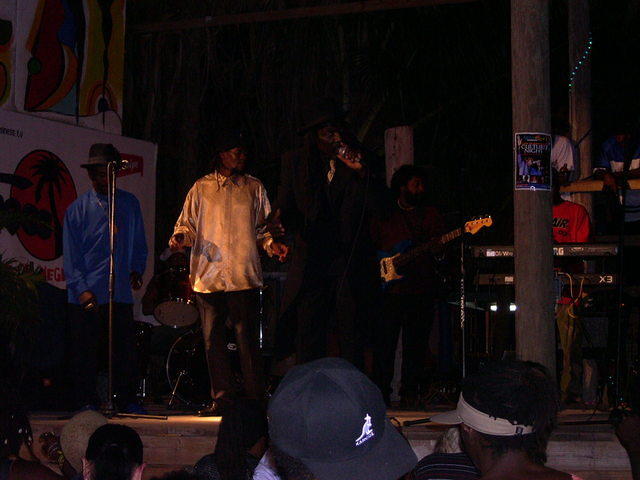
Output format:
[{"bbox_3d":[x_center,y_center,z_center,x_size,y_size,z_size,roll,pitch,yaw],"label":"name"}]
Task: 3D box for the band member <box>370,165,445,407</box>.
[{"bbox_3d":[0.620,0.333,10.200,0.550,1.740,0.460,1,-4,-9],"label":"band member"}]

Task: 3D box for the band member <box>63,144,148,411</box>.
[{"bbox_3d":[-1.431,0.250,9.500,0.580,1.770,0.400,1,-4,-7],"label":"band member"}]

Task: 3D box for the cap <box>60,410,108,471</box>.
[{"bbox_3d":[-0.753,0.655,4.650,0.190,0.160,0.260,2,7,18],"label":"cap"}]

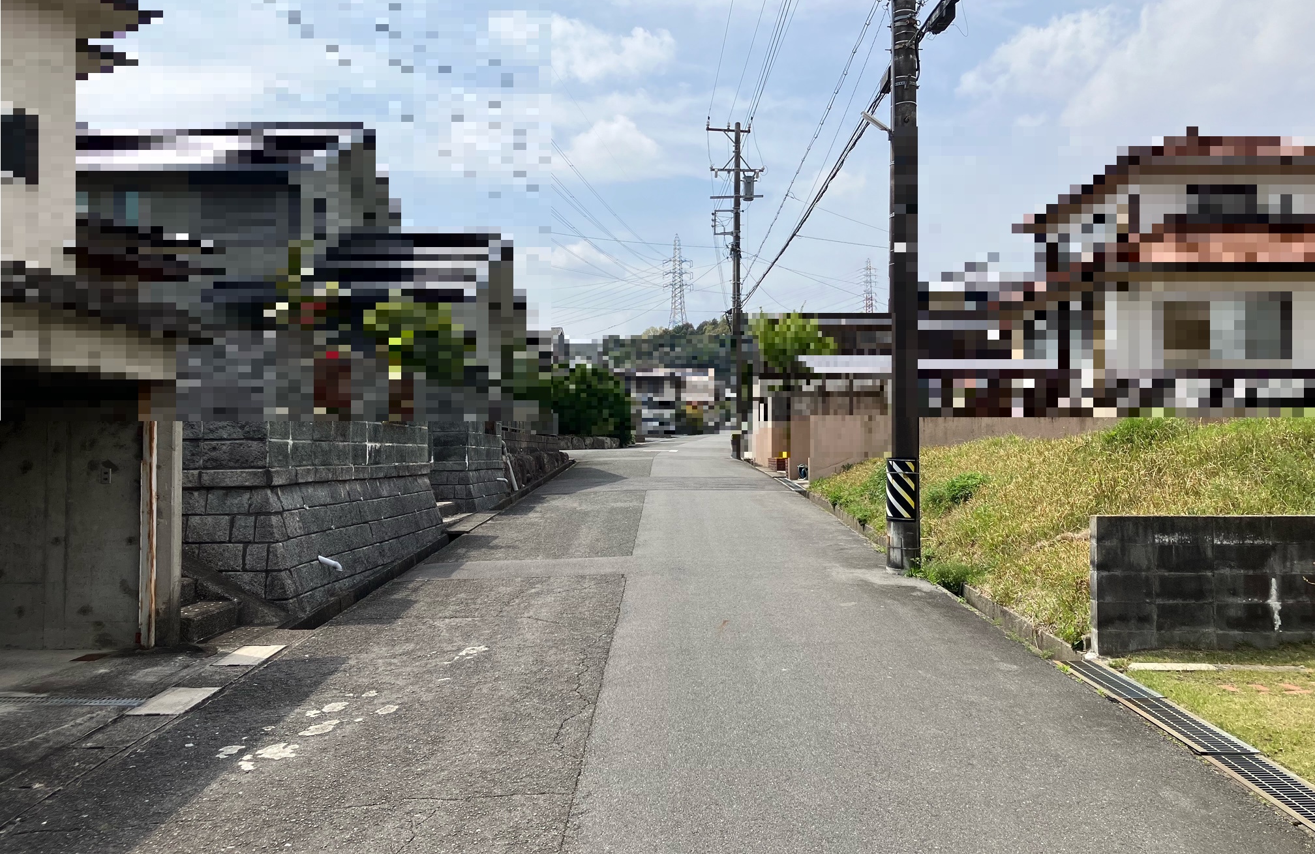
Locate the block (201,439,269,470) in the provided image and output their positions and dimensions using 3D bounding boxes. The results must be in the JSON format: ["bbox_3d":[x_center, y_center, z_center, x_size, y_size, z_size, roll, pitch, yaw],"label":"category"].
[{"bbox_3d":[-3.828,0.249,9.730,0.610,0.265,0.240,0,-1,-4],"label":"block"}]

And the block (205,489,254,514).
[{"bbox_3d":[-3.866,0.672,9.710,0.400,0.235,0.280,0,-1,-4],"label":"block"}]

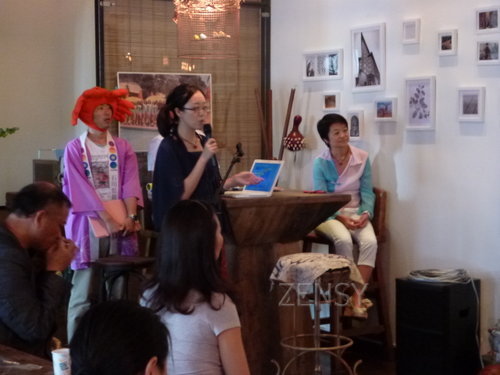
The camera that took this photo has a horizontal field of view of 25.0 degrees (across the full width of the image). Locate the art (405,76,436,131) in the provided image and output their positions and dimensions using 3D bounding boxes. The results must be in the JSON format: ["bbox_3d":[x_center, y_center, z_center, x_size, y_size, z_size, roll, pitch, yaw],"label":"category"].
[{"bbox_3d":[1.073,-0.526,7.087,0.030,0.331,0.227,-4,6,-41],"label":"art"}]

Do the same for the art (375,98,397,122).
[{"bbox_3d":[0.885,-0.503,7.305,0.030,0.149,0.162,-4,6,-41],"label":"art"}]

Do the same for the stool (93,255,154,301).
[{"bbox_3d":[-0.676,0.765,6.254,0.390,0.720,0.390,0,4,0],"label":"stool"}]

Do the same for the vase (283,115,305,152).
[{"bbox_3d":[0.304,-0.377,7.870,0.155,0.270,0.155,0,3,0],"label":"vase"}]

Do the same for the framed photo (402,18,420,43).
[{"bbox_3d":[1.022,-0.982,7.111,0.030,0.151,0.123,-4,6,-41],"label":"framed photo"}]

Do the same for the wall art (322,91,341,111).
[{"bbox_3d":[0.556,-0.587,7.678,0.030,0.133,0.139,-4,6,-41],"label":"wall art"}]

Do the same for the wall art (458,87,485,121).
[{"bbox_3d":[1.337,-0.497,6.784,0.030,0.206,0.173,-4,6,-41],"label":"wall art"}]

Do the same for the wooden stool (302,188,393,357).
[{"bbox_3d":[0.594,0.523,6.930,0.420,1.040,0.420,-2,4,-28],"label":"wooden stool"}]

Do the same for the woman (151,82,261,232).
[{"bbox_3d":[-0.248,0.255,6.486,0.440,1.702,0.550,4,6,43],"label":"woman"}]

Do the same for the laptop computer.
[{"bbox_3d":[-0.013,-0.049,6.915,0.327,0.224,0.325,-3,5,-33],"label":"laptop computer"}]

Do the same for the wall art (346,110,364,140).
[{"bbox_3d":[0.705,-0.414,7.519,0.030,0.193,0.125,-4,6,-41],"label":"wall art"}]

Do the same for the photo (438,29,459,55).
[{"bbox_3d":[1.216,-0.883,6.894,0.030,0.157,0.121,-4,6,-41],"label":"photo"}]

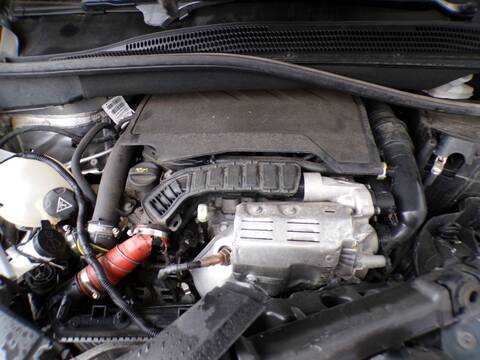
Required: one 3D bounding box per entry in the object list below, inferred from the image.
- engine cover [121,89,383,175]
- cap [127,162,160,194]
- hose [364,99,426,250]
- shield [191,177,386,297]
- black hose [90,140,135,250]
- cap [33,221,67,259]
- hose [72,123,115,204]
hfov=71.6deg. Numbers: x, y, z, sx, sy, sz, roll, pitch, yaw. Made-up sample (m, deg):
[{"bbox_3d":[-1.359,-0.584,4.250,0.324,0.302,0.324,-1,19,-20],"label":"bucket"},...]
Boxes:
[{"bbox_3d":[0.024,-0.107,0.765,0.500,0.080,0.260,2,43,2],"label":"engine cover"},{"bbox_3d":[-0.197,-0.001,0.680,0.060,0.042,0.060,0,43,0],"label":"cap"},{"bbox_3d":[0.329,-0.003,0.700,0.095,0.085,0.320,-6,77,-2],"label":"hose"},{"bbox_3d":[0.097,0.115,0.665,0.330,0.175,0.150,2,43,2],"label":"shield"},{"bbox_3d":[-0.262,0.032,0.685,0.060,0.060,0.215,13,83,3],"label":"black hose"},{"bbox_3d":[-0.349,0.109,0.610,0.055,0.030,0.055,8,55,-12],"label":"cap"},{"bbox_3d":[-0.317,-0.036,0.720,0.088,0.050,0.175,0,74,0],"label":"hose"}]

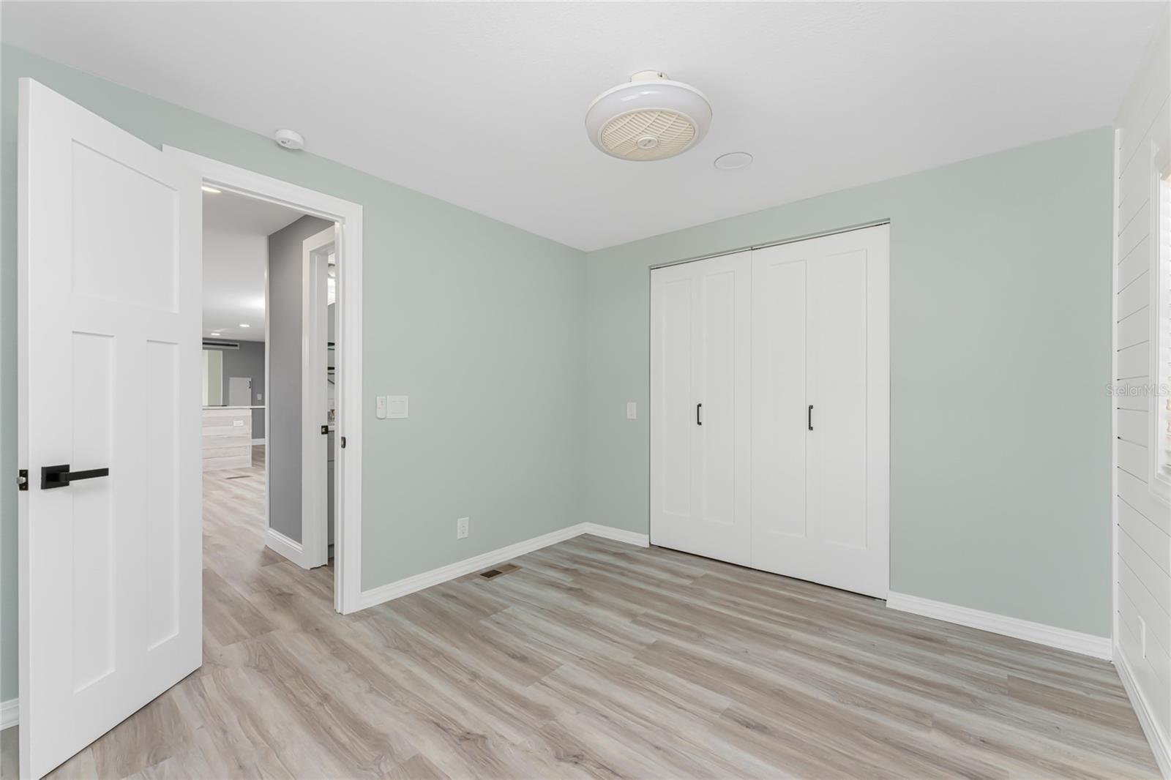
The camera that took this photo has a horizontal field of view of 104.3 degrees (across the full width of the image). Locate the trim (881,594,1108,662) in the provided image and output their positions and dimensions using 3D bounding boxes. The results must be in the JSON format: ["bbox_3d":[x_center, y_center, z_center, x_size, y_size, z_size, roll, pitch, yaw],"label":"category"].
[{"bbox_3d":[1.964,1.136,2.227,0.820,0.092,0.015,0,0,38],"label":"trim"}]

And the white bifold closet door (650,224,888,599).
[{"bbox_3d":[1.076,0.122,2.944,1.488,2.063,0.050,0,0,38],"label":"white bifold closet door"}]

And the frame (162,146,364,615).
[{"bbox_3d":[-1.480,0.094,2.152,0.140,2.157,0.781,0,0,41],"label":"frame"}]

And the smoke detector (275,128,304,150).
[{"bbox_3d":[-1.351,-1.141,2.081,0.115,0.037,0.115,0,0,41],"label":"smoke detector"}]

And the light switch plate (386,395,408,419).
[{"bbox_3d":[-1.053,0.097,2.558,0.011,0.120,0.120,0,0,41],"label":"light switch plate"}]

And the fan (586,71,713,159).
[{"bbox_3d":[0.237,-1.051,1.719,0.472,0.212,0.472,0,0,0],"label":"fan"}]

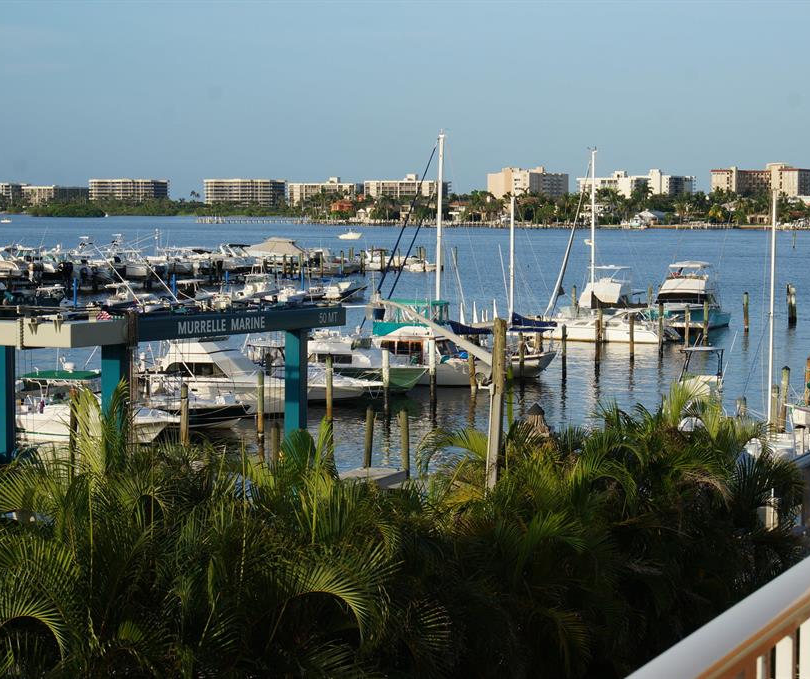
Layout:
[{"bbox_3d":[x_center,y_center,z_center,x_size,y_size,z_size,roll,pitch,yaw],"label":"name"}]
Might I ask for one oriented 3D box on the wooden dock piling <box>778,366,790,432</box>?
[{"bbox_3d":[16.305,2.603,78.113,0.290,2.900,0.290,3,4,12],"label":"wooden dock piling"}]

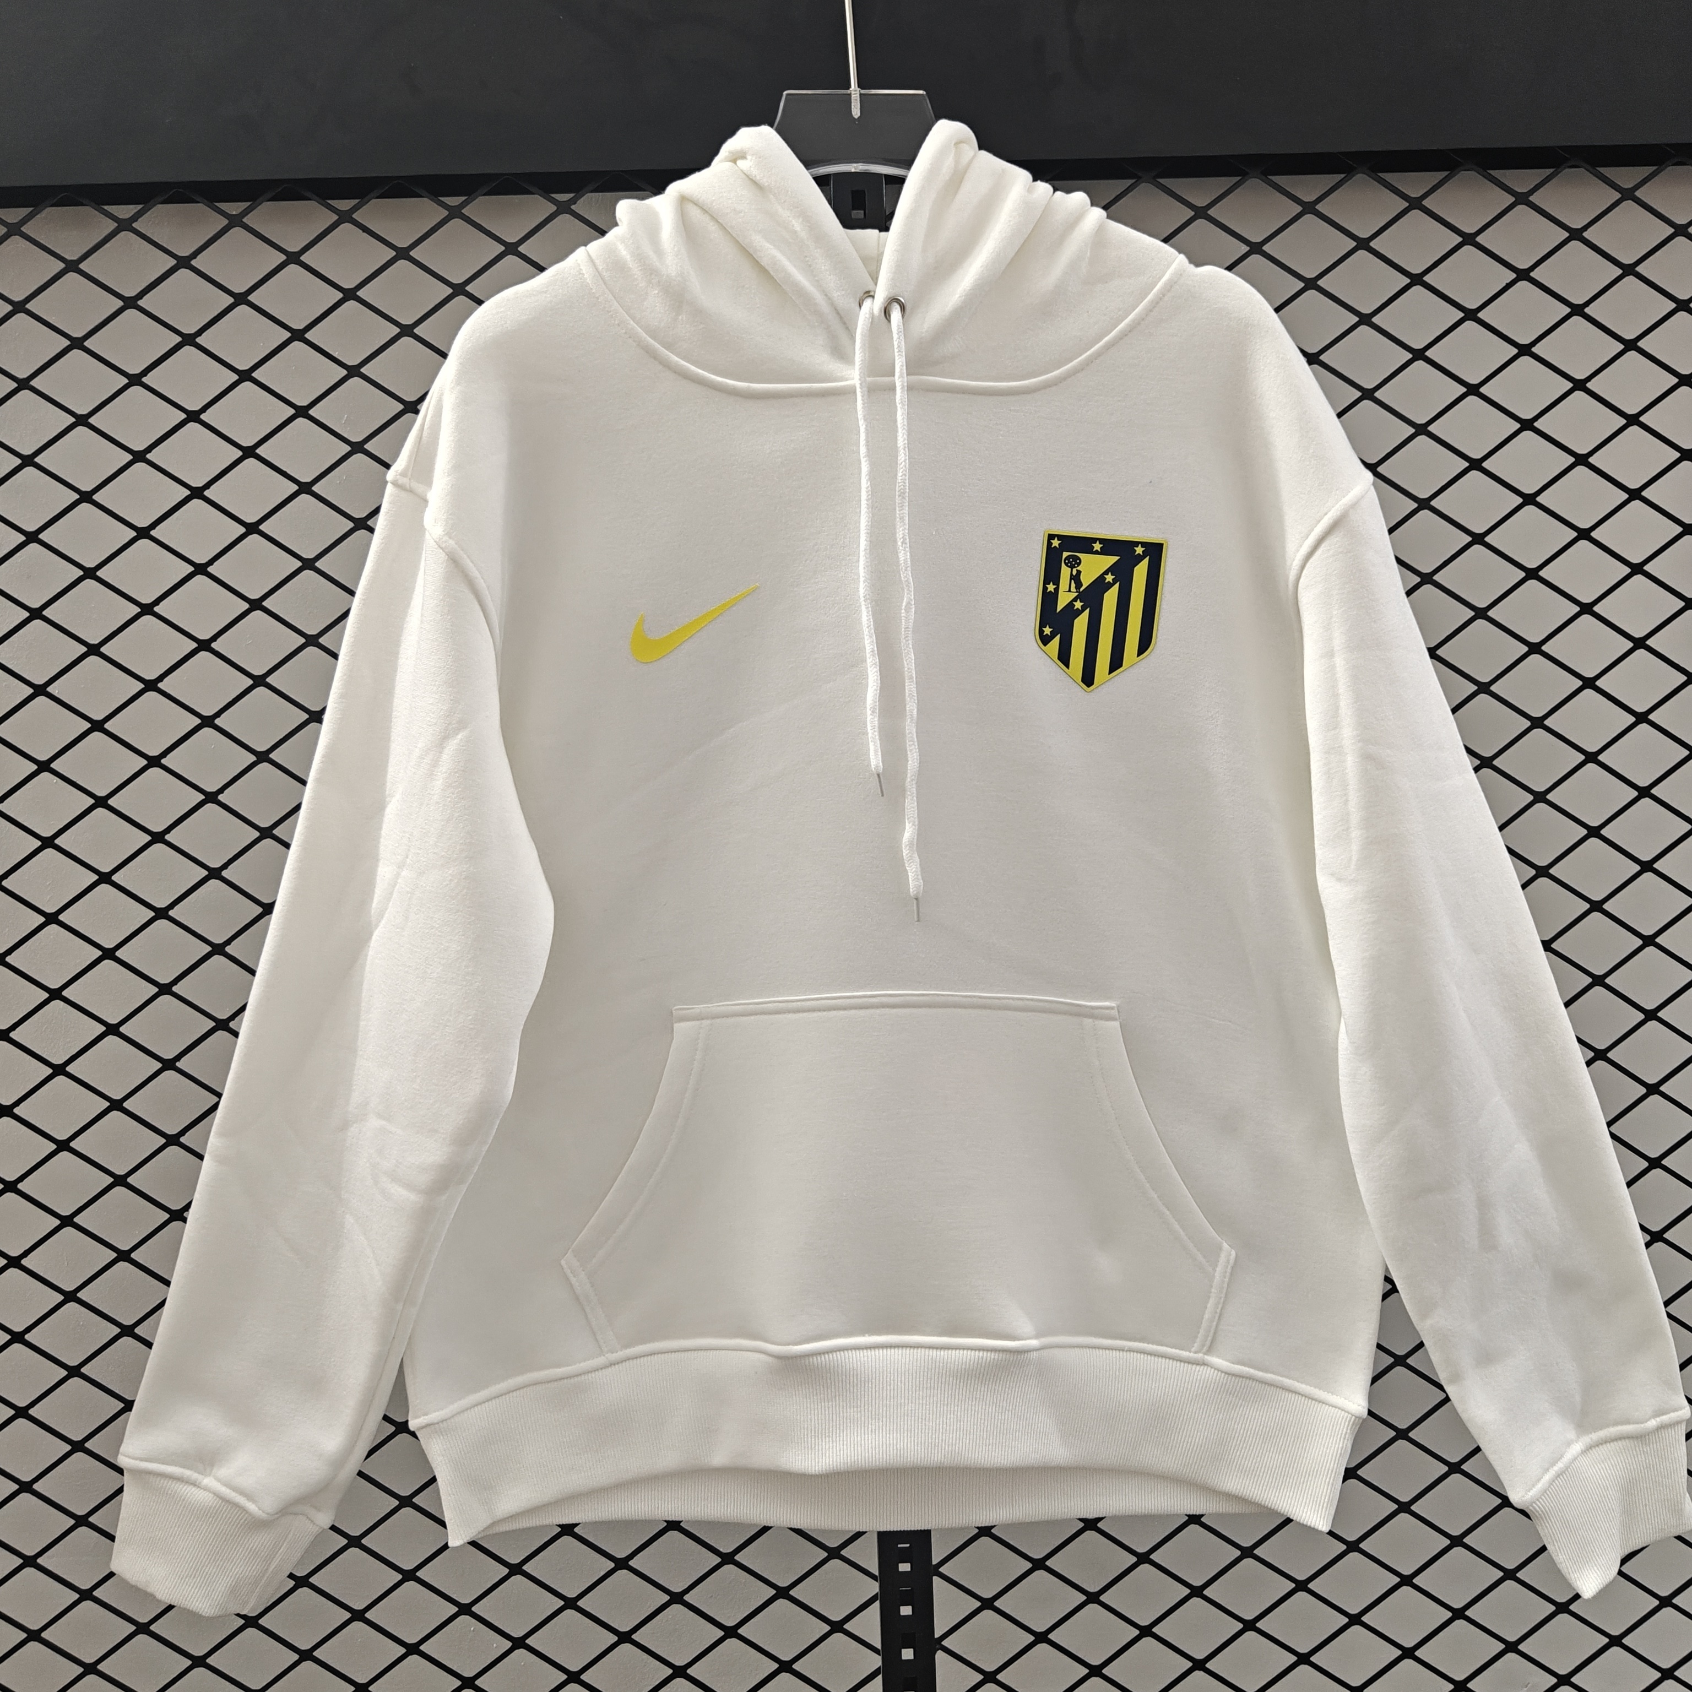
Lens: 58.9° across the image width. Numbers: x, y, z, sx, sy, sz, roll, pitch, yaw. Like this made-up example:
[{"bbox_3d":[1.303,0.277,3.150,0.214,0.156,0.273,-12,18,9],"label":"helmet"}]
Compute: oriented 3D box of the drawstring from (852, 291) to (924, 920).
[{"bbox_3d":[0.021,-0.124,0.772,0.036,0.323,0.030,-2,1,-1],"label":"drawstring"}]

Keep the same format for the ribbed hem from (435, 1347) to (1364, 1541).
[{"bbox_3d":[0.023,0.318,0.800,0.508,0.106,0.110,-2,1,-1],"label":"ribbed hem"}]

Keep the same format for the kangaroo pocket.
[{"bbox_3d":[0.026,0.168,0.770,0.345,0.187,0.040,-2,1,-1],"label":"kangaroo pocket"}]

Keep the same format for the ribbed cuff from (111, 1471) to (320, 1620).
[{"bbox_3d":[-0.336,0.371,0.795,0.115,0.072,0.055,16,1,-2],"label":"ribbed cuff"}]

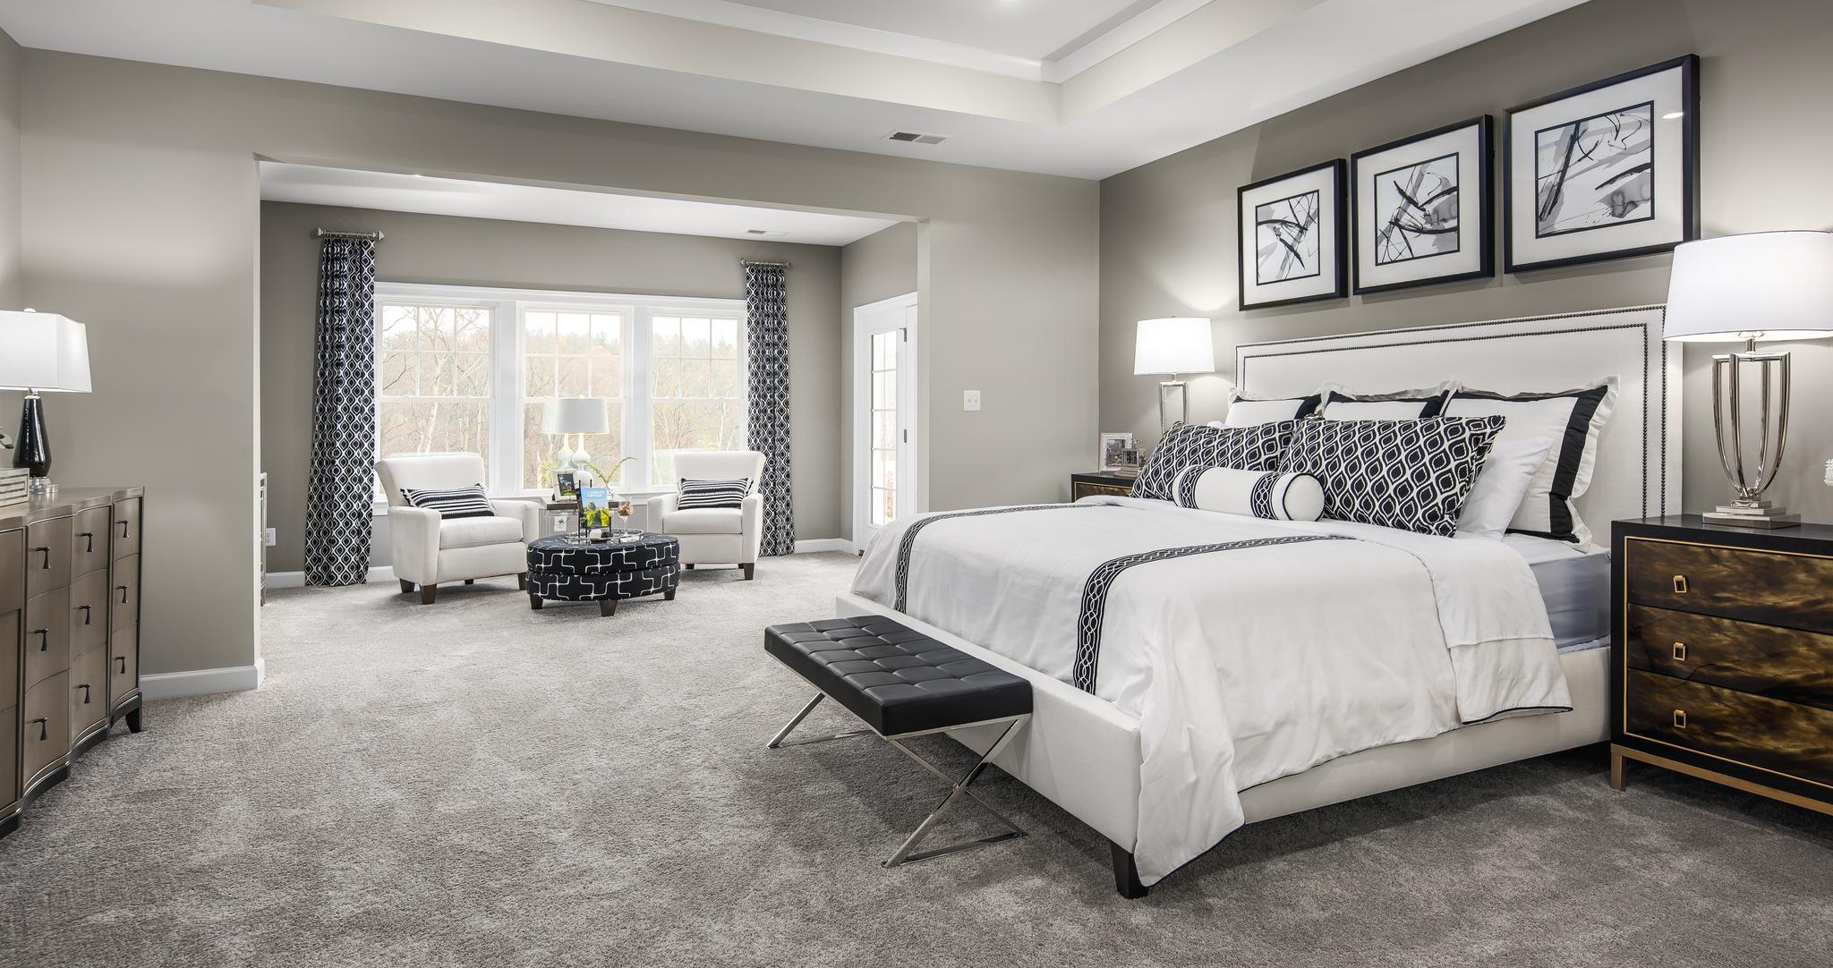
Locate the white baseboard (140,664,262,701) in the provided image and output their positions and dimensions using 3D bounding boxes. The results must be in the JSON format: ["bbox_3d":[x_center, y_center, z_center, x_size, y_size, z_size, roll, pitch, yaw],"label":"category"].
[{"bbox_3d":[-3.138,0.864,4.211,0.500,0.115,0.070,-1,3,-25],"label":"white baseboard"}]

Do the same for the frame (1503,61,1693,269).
[{"bbox_3d":[2.454,-1.120,3.502,0.040,0.638,0.638,-1,3,-25],"label":"frame"}]

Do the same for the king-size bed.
[{"bbox_3d":[1.111,0.165,3.770,2.220,1.570,2.070,-1,3,-25],"label":"king-size bed"}]

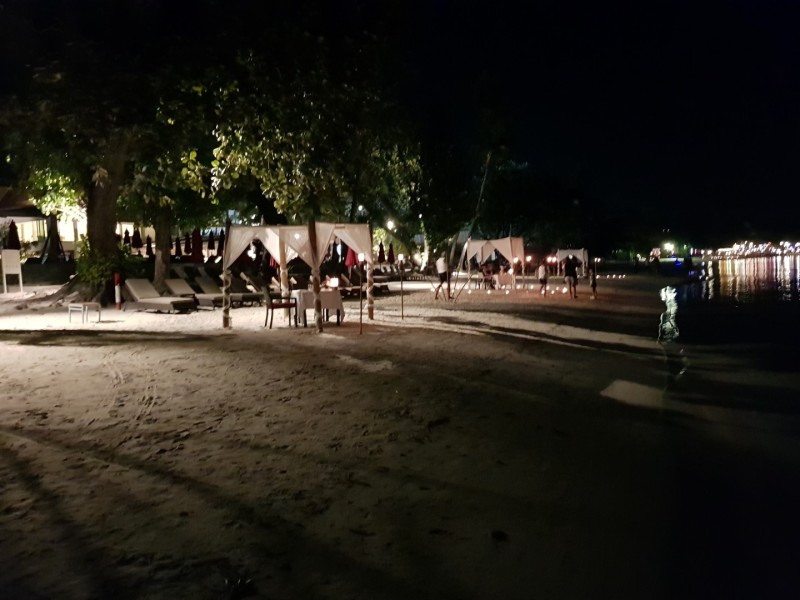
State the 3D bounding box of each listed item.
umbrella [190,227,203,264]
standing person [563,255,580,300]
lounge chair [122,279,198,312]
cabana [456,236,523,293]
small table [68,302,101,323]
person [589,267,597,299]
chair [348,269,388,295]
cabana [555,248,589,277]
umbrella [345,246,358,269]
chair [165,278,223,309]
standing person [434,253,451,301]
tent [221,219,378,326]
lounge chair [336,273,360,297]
[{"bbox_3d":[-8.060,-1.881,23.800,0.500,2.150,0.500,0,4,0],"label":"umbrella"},{"bbox_3d":[6.736,-0.911,23.600,0.600,1.720,0.450,0,4,-6],"label":"standing person"},{"bbox_3d":[-6.847,-0.119,17.006,1.930,0.870,0.730,2,5,26],"label":"lounge chair"},{"bbox_3d":[4.609,-1.747,29.000,2.400,2.500,2.400,2,5,23],"label":"cabana"},{"bbox_3d":[-7.515,0.313,14.340,0.480,0.450,0.480,2,5,25],"label":"small table"},{"bbox_3d":[7.304,-0.632,22.755,0.280,1.200,0.320,-1,5,-17],"label":"person"},{"bbox_3d":[-1.400,-0.685,24.740,1.930,0.870,0.730,3,5,32],"label":"chair"},{"bbox_3d":[14.784,-3.214,51.500,2.400,2.400,2.400,2,5,23],"label":"cabana"},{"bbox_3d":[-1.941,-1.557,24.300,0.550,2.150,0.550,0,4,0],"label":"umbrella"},{"bbox_3d":[-6.162,-0.195,18.269,1.930,0.870,0.730,2,5,24],"label":"chair"},{"bbox_3d":[1.570,-0.861,22.136,0.520,1.690,0.500,-2,5,-22],"label":"standing person"},{"bbox_3d":[-2.334,-0.596,14.094,2.500,2.300,2.500,2,5,25],"label":"tent"},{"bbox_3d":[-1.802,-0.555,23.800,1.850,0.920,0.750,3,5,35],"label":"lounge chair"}]

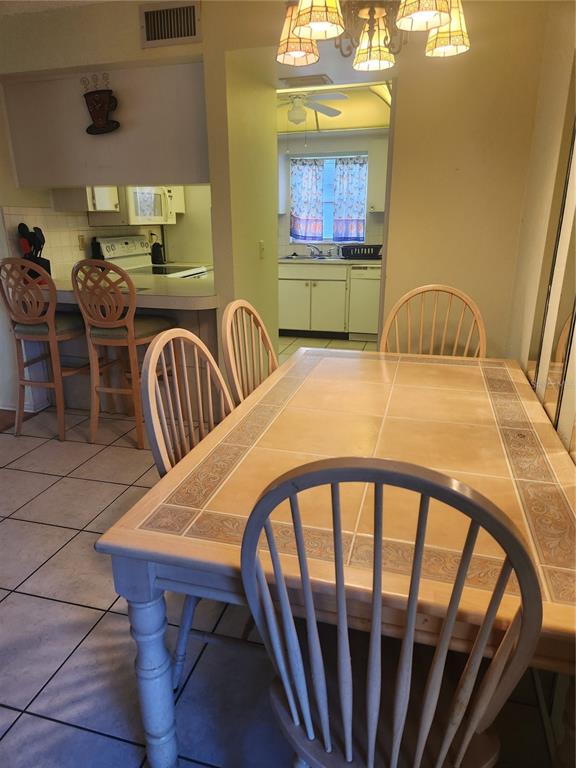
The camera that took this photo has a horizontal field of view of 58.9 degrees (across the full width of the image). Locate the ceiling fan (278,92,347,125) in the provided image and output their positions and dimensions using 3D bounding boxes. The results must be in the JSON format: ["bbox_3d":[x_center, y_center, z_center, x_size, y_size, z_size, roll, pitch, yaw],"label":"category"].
[{"bbox_3d":[0.076,-2.418,4.373,1.030,0.400,1.030,5,19,15],"label":"ceiling fan"}]

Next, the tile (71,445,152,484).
[{"bbox_3d":[-0.977,0.471,2.949,0.405,0.010,0.405,5,19,15],"label":"tile"}]

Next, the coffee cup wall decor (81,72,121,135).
[{"bbox_3d":[-1.104,-1.650,3.011,0.260,0.325,0.030,5,19,15],"label":"coffee cup wall decor"}]

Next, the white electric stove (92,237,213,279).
[{"bbox_3d":[-1.155,-0.693,4.570,0.690,1.180,0.765,5,19,15],"label":"white electric stove"}]

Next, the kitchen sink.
[{"bbox_3d":[0.291,-1.358,5.871,0.800,0.180,0.540,5,19,15],"label":"kitchen sink"}]

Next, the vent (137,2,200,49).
[{"bbox_3d":[-0.618,-1.875,2.658,0.350,0.197,0.030,5,19,15],"label":"vent"}]

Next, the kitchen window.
[{"bbox_3d":[0.472,-2.123,5.923,0.940,0.970,0.100,5,19,15],"label":"kitchen window"}]

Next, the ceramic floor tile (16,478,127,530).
[{"bbox_3d":[-1.085,0.595,2.573,0.405,0.010,0.405,5,19,15],"label":"ceramic floor tile"}]

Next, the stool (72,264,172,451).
[{"bbox_3d":[-1.008,-0.219,3.220,0.430,1.130,0.490,5,19,15],"label":"stool"}]

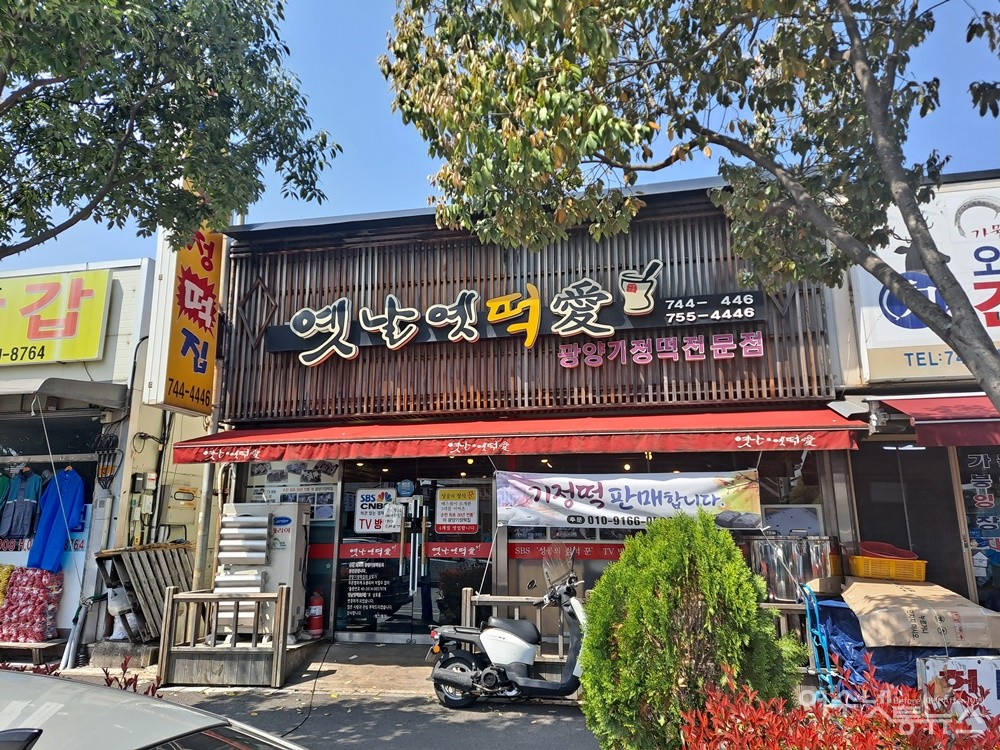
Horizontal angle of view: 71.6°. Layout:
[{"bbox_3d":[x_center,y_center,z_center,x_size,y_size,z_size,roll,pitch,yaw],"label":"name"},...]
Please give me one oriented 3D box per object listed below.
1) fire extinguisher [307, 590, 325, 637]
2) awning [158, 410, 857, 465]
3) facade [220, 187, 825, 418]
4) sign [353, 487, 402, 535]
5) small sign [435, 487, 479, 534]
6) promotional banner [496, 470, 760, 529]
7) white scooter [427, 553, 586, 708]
[{"bbox_3d":[-1.967,2.568,7.453,0.160,0.490,0.160,-3,-12,13],"label":"fire extinguisher"},{"bbox_3d":[-0.076,0.601,6.672,6.321,0.491,1.099,-3,-12,13],"label":"awning"},{"bbox_3d":[-0.004,-0.674,7.403,6.374,2.177,0.275,-3,-12,13],"label":"facade"},{"bbox_3d":[-1.325,1.455,7.454,0.523,0.470,0.030,-3,-12,13],"label":"sign"},{"bbox_3d":[-0.494,1.545,7.877,0.490,0.505,0.020,-3,-13,12],"label":"small sign"},{"bbox_3d":[1.120,1.125,6.302,2.368,0.515,0.040,-3,-12,13],"label":"promotional banner"},{"bbox_3d":[0.233,2.184,5.883,1.800,1.270,0.700,-4,-12,20],"label":"white scooter"}]

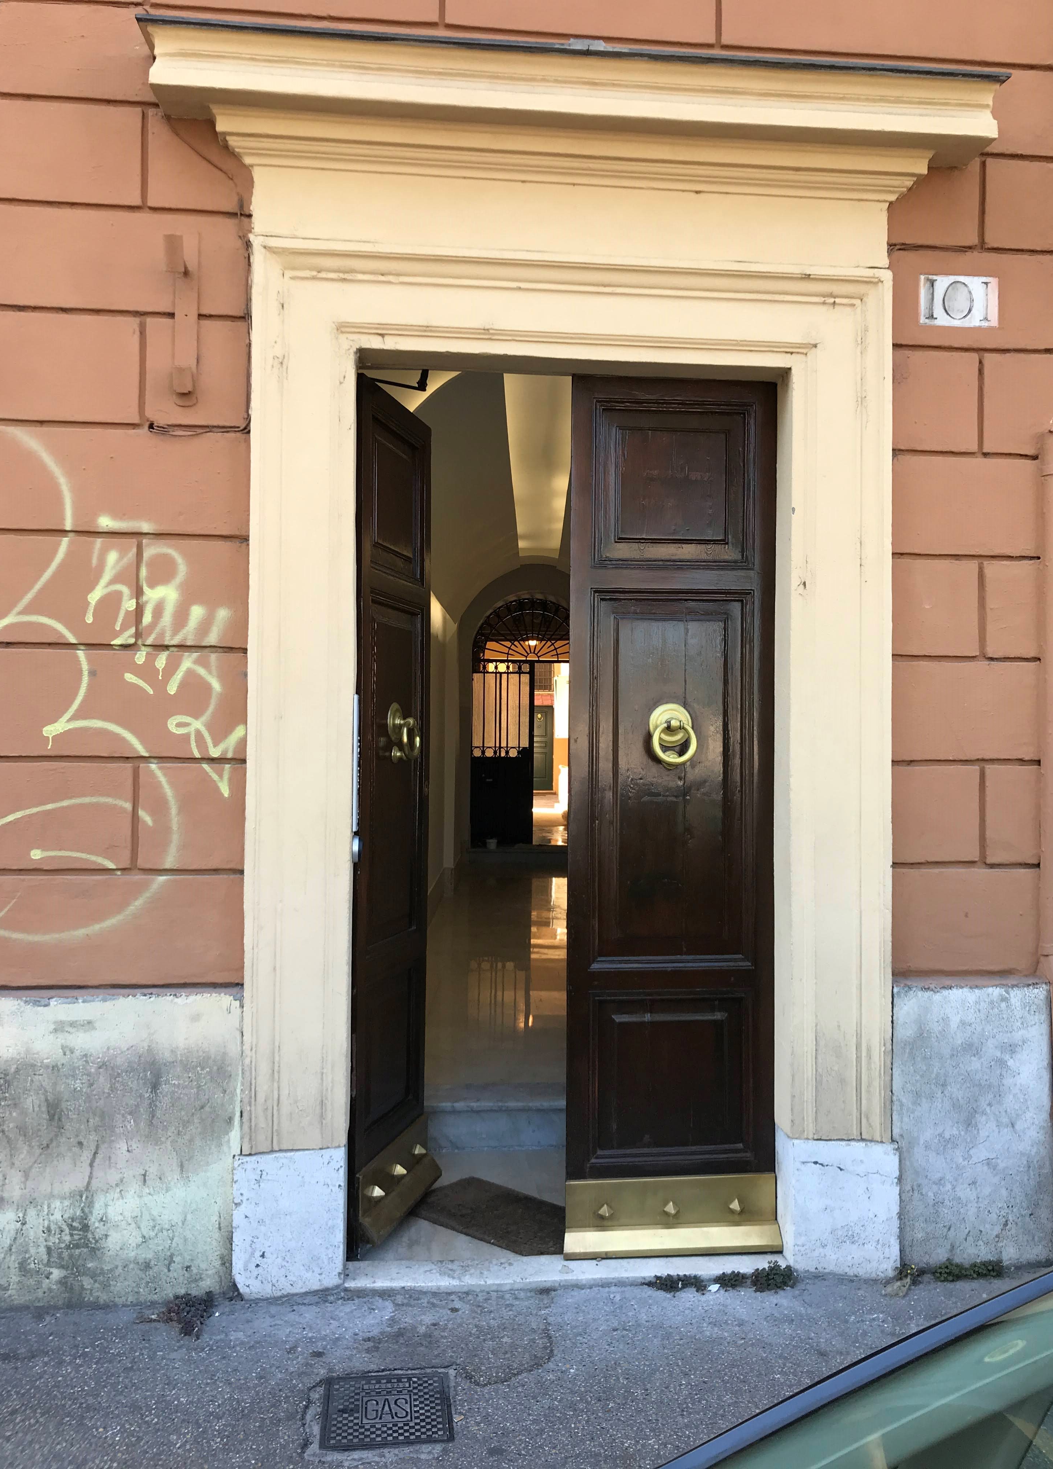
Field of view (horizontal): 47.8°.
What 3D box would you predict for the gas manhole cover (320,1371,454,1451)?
[{"bbox_3d":[-0.327,1.597,2.798,0.298,0.030,0.300,0,-1,-6],"label":"gas manhole cover"}]

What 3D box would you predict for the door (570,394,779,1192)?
[{"bbox_3d":[0.452,0.155,3.666,0.651,2.510,0.085,0,-1,-6],"label":"door"}]

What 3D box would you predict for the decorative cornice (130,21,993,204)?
[{"bbox_3d":[0.169,-1.776,3.454,2.480,0.325,0.210,0,-1,-6],"label":"decorative cornice"}]

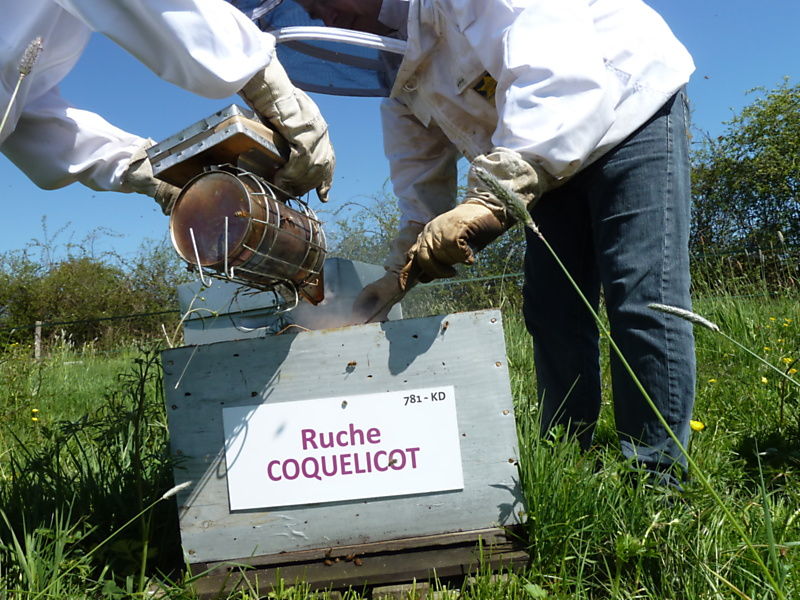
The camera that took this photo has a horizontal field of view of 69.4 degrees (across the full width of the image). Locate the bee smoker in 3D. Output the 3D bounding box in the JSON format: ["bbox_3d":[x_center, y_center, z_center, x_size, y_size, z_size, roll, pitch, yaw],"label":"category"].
[{"bbox_3d":[-0.168,-0.094,0.730,0.123,0.198,0.251,-21,-12,16],"label":"bee smoker"}]

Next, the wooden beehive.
[{"bbox_3d":[-0.079,0.225,1.068,0.500,0.352,0.550,-6,-2,0],"label":"wooden beehive"}]

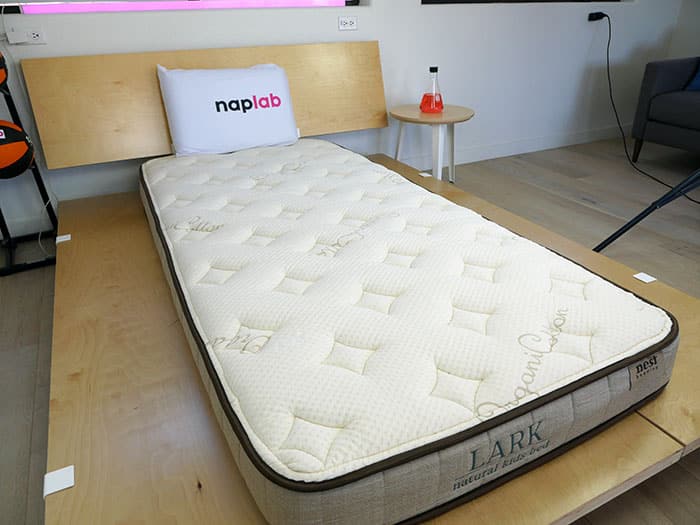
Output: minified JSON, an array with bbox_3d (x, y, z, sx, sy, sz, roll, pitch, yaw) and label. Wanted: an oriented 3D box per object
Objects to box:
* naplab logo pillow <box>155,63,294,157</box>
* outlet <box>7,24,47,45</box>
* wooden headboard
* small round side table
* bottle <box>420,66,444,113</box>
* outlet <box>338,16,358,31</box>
[{"bbox_3d":[-0.563,-0.747,2.331,0.595,0.375,0.125,-14,13,-24],"label":"naplab logo pillow"},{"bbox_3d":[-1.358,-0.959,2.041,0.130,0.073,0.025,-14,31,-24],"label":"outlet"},{"bbox_3d":[-0.582,-0.815,2.421,1.718,0.454,0.025,-14,15,-24],"label":"wooden headboard"},{"bbox_3d":[0.477,-0.671,2.918,0.485,0.457,0.485,0,28,0],"label":"small round side table"},{"bbox_3d":[0.483,-1.001,2.804,0.131,0.232,0.131,0,28,0],"label":"bottle"},{"bbox_3d":[-0.007,-1.308,2.652,0.116,0.070,0.010,-14,31,-24],"label":"outlet"}]

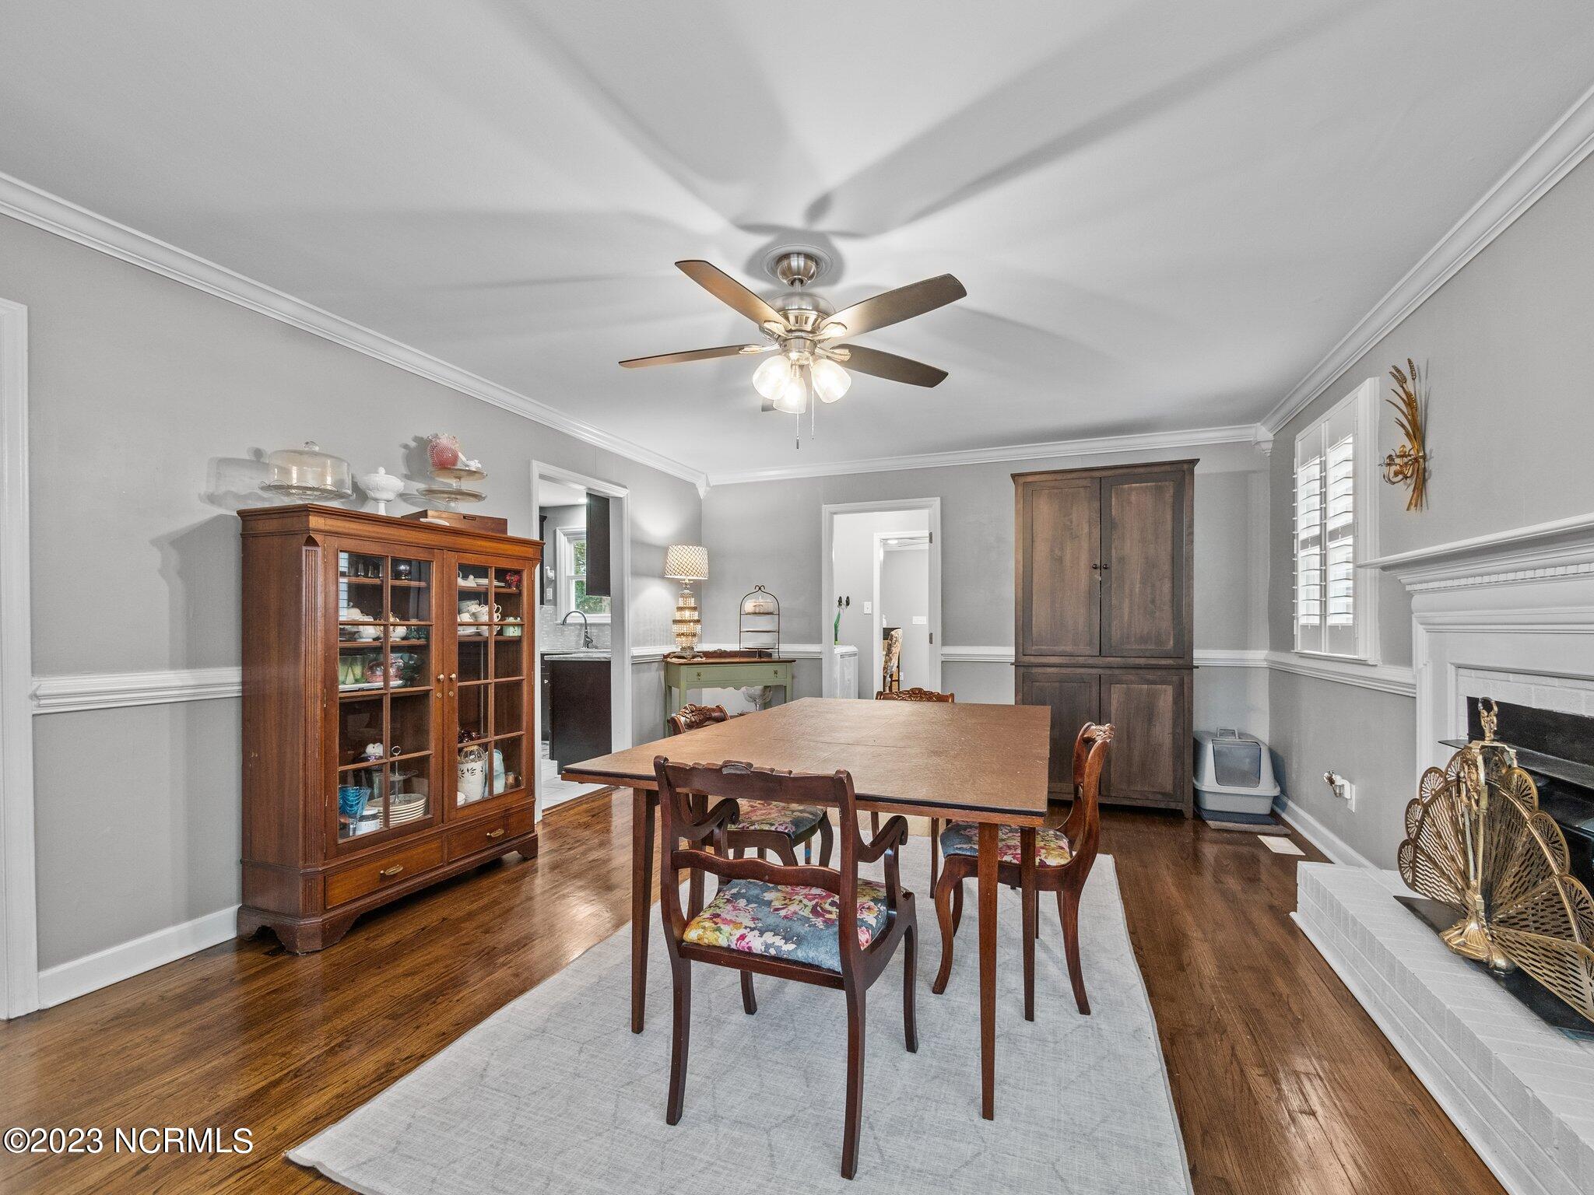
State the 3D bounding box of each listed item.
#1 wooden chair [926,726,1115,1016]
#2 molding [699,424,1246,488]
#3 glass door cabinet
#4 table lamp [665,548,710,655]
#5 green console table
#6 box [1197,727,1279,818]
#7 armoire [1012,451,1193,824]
[{"bbox_3d":[0.763,0.846,2.161,0.540,0.850,0.430,-1,-3,22],"label":"wooden chair"},{"bbox_3d":[1.105,-1.024,4.932,4.080,0.095,0.085,-1,-3,22],"label":"molding"},{"bbox_3d":[-1.690,0.489,2.871,0.410,1.600,1.100,-1,-3,22],"label":"glass door cabinet"},{"bbox_3d":[-0.815,0.045,4.840,0.325,0.835,0.325,1,-3,-24],"label":"table lamp"},{"bbox_3d":[-0.523,0.917,4.895,0.910,0.920,0.500,1,-3,-24],"label":"green console table"},{"bbox_3d":[2.796,1.100,4.141,0.420,0.480,0.470,-1,-3,22],"label":"box"},{"bbox_3d":[2.036,0.263,4.368,1.080,2.205,0.490,-1,-3,22],"label":"armoire"}]

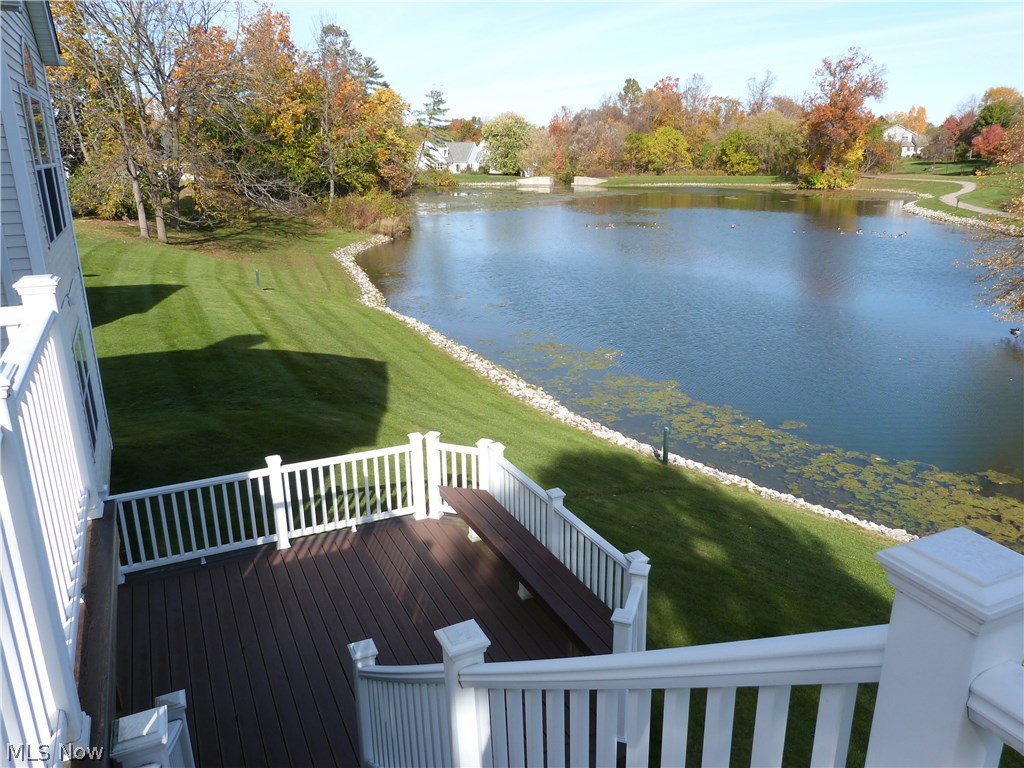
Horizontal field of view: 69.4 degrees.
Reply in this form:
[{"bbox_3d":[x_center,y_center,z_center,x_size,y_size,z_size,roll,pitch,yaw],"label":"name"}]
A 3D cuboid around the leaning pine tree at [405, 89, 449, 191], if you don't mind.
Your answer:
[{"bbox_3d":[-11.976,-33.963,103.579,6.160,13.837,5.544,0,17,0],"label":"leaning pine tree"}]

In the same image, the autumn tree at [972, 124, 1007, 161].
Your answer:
[{"bbox_3d":[95.851,-48.351,148.443,6.829,7.067,6.488,0,17,0],"label":"autumn tree"}]

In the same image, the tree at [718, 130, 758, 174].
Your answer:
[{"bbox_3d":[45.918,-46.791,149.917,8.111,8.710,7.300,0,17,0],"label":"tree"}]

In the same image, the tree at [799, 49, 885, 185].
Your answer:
[{"bbox_3d":[55.793,-44.534,124.461,14.470,22.518,12.300,0,17,0],"label":"tree"}]

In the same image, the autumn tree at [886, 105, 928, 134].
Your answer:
[{"bbox_3d":[103.867,-66.250,194.209,11.035,12.439,8.828,0,17,0],"label":"autumn tree"}]

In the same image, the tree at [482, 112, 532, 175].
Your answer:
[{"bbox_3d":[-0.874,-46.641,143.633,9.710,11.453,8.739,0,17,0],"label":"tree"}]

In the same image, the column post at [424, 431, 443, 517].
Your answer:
[{"bbox_3d":[-0.894,1.055,8.516,0.145,1.050,0.145,6,18,18],"label":"column post"}]

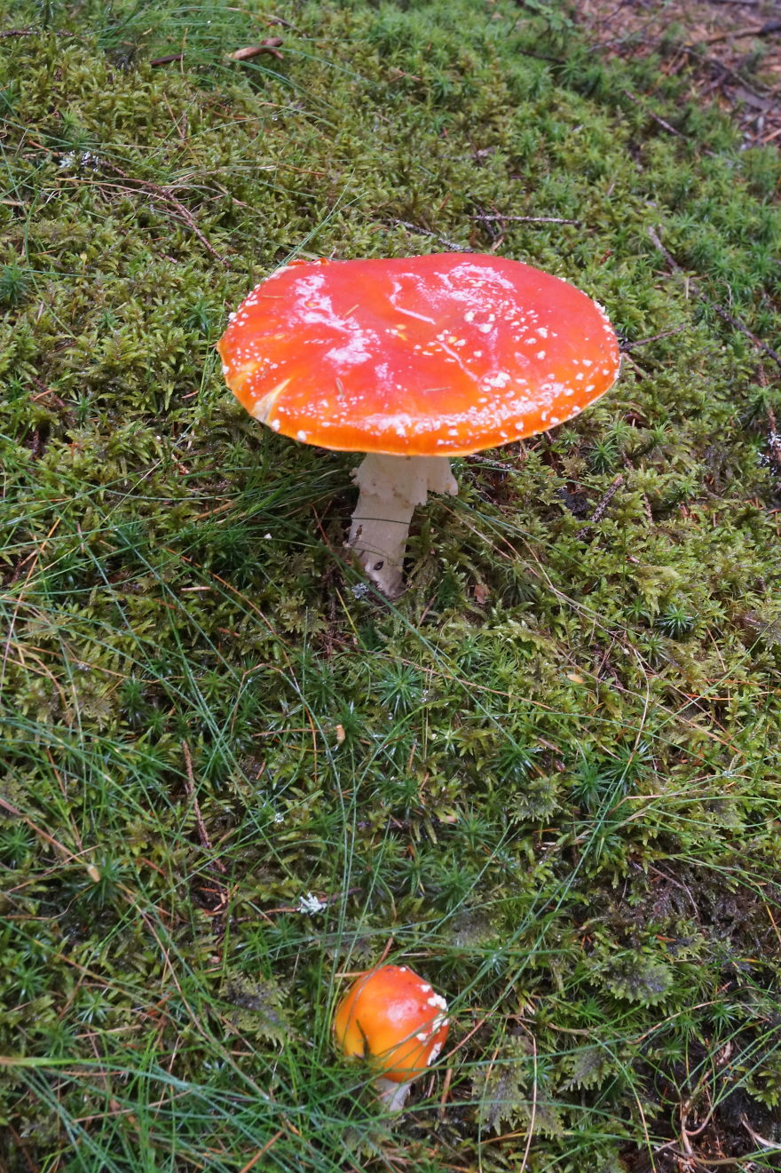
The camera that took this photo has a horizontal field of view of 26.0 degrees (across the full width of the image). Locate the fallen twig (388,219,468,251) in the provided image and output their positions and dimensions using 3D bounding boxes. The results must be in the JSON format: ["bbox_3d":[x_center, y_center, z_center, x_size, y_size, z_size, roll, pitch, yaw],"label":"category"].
[{"bbox_3d":[0.021,-0.200,0.966,0.056,0.006,0.005,27,48,27],"label":"fallen twig"}]

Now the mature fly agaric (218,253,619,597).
[{"bbox_3d":[0.012,-0.054,0.714,0.163,0.138,0.141,0,35,0],"label":"mature fly agaric"}]

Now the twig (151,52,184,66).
[{"bbox_3d":[-0.150,-0.354,1.137,0.025,0.007,0.007,-24,47,-25],"label":"twig"}]

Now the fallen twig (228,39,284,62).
[{"bbox_3d":[-0.091,-0.364,1.148,0.043,0.014,0.020,-25,48,-25],"label":"fallen twig"}]

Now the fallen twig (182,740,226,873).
[{"bbox_3d":[-0.072,0.083,0.651,0.005,0.006,0.069,-12,43,-13],"label":"fallen twig"}]

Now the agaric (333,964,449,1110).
[{"bbox_3d":[0.000,0.147,0.542,0.036,0.060,0.036,0,35,0],"label":"agaric"}]

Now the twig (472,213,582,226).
[{"bbox_3d":[0.078,-0.212,0.979,0.064,0.006,0.005,4,42,5],"label":"twig"}]

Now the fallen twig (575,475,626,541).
[{"bbox_3d":[0.098,-0.037,0.785,0.005,0.006,0.052,20,46,21],"label":"fallen twig"}]

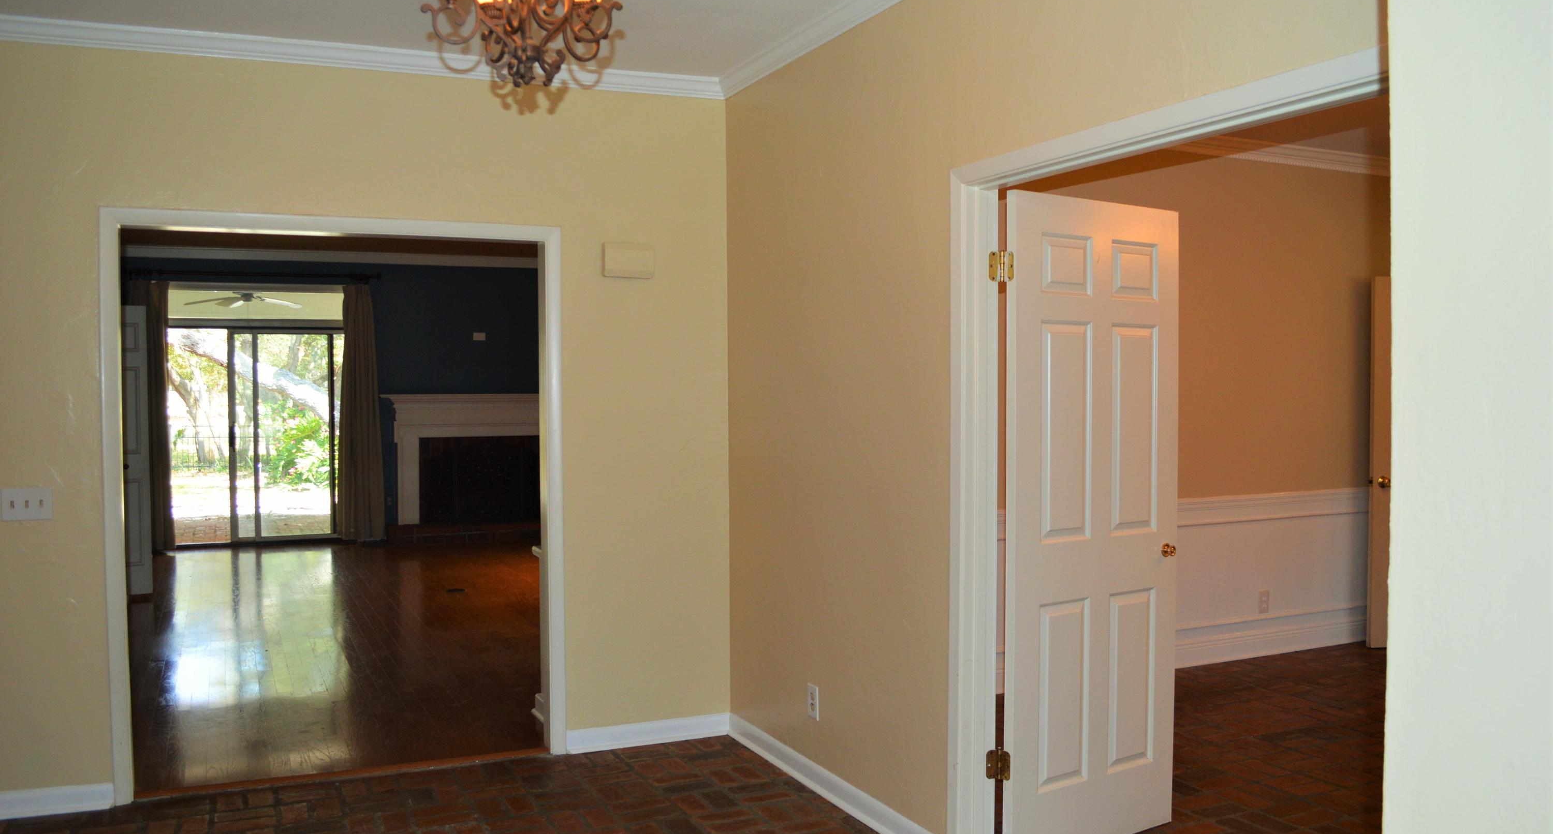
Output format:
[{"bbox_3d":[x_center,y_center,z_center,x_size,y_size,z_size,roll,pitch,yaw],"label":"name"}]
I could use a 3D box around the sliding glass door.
[{"bbox_3d":[-4.723,0.184,10.640,1.625,1.992,0.100,-1,2,-20],"label":"sliding glass door"}]

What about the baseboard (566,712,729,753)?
[{"bbox_3d":[-0.525,1.310,4.846,0.693,0.097,0.024,-1,2,-20],"label":"baseboard"}]

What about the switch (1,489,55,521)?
[{"bbox_3d":[-2.607,0.305,4.053,0.155,0.115,0.014,-1,2,-20],"label":"switch"}]

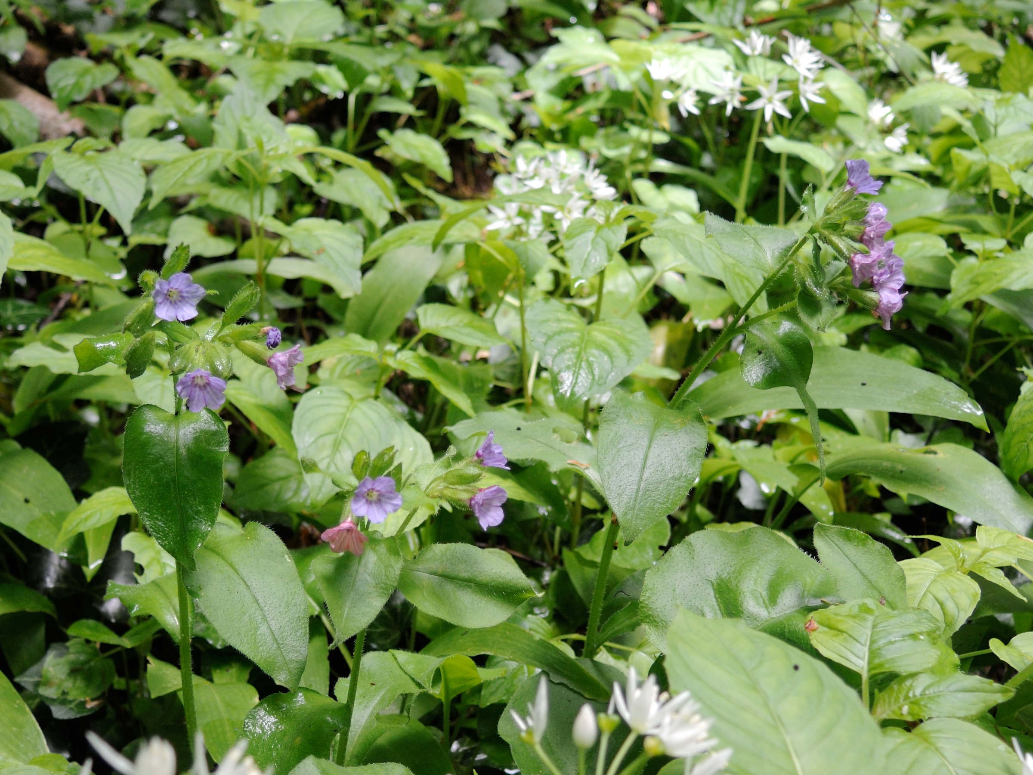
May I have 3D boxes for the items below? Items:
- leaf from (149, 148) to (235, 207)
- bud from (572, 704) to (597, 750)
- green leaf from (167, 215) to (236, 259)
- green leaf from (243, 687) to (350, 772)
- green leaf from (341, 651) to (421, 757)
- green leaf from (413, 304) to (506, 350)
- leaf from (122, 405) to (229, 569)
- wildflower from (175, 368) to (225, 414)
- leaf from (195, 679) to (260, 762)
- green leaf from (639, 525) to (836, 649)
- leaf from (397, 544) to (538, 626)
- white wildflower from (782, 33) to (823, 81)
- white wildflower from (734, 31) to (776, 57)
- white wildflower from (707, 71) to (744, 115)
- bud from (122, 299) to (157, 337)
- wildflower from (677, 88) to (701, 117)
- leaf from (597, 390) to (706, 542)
[{"bbox_3d":[-0.173,-0.112,0.445,0.030,0.012,0.046,33,44,31],"label":"leaf"},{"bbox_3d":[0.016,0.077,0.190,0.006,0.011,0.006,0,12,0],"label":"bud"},{"bbox_3d":[-0.158,-0.076,0.420,0.034,0.009,0.023,18,44,12],"label":"green leaf"},{"bbox_3d":[-0.079,0.123,0.303,0.035,0.013,0.032,-16,44,-18],"label":"green leaf"},{"bbox_3d":[-0.045,0.106,0.280,0.026,0.035,0.018,9,18,-9],"label":"green leaf"},{"bbox_3d":[-0.025,-0.028,0.380,0.042,0.010,0.027,17,32,17],"label":"green leaf"},{"bbox_3d":[-0.121,0.036,0.299,0.038,0.059,0.011,-9,-11,-1],"label":"leaf"},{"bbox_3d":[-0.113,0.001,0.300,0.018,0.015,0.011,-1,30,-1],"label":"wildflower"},{"bbox_3d":[-0.129,0.147,0.370,0.031,0.012,0.042,-9,51,-12],"label":"leaf"},{"bbox_3d":[0.080,0.072,0.299,0.071,0.018,0.050,-1,48,-4],"label":"green leaf"},{"bbox_3d":[-0.018,0.070,0.299,0.051,0.010,0.029,11,58,1],"label":"leaf"},{"bbox_3d":[0.140,-0.162,0.410,0.020,0.021,0.015,16,0,22],"label":"white wildflower"},{"bbox_3d":[0.124,-0.179,0.435,0.020,0.012,0.018,0,31,0],"label":"white wildflower"},{"bbox_3d":[0.104,-0.146,0.415,0.019,0.021,0.012,2,31,3],"label":"white wildflower"},{"bbox_3d":[-0.128,-0.024,0.283,0.007,0.015,0.007,44,12,0],"label":"bud"},{"bbox_3d":[0.087,-0.143,0.420,0.011,0.015,0.013,24,38,35],"label":"wildflower"},{"bbox_3d":[0.047,0.028,0.292,0.036,0.051,0.012,15,6,1],"label":"leaf"}]

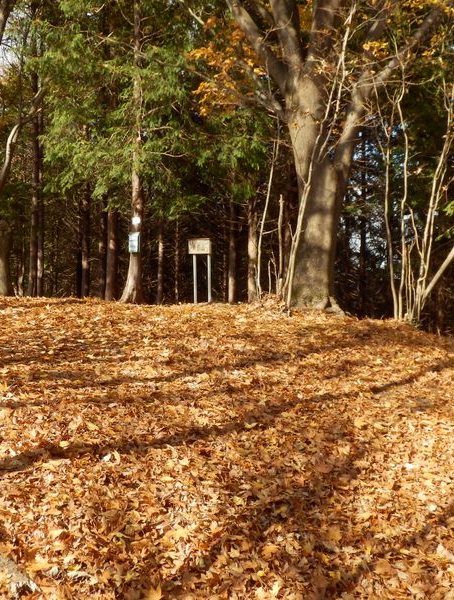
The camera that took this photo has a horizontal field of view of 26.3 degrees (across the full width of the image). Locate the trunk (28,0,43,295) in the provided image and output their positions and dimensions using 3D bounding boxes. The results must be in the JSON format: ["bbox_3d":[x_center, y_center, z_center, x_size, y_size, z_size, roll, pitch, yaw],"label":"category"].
[{"bbox_3d":[-3.650,-2.869,18.500,0.280,5.604,0.280,0,0,0],"label":"trunk"}]

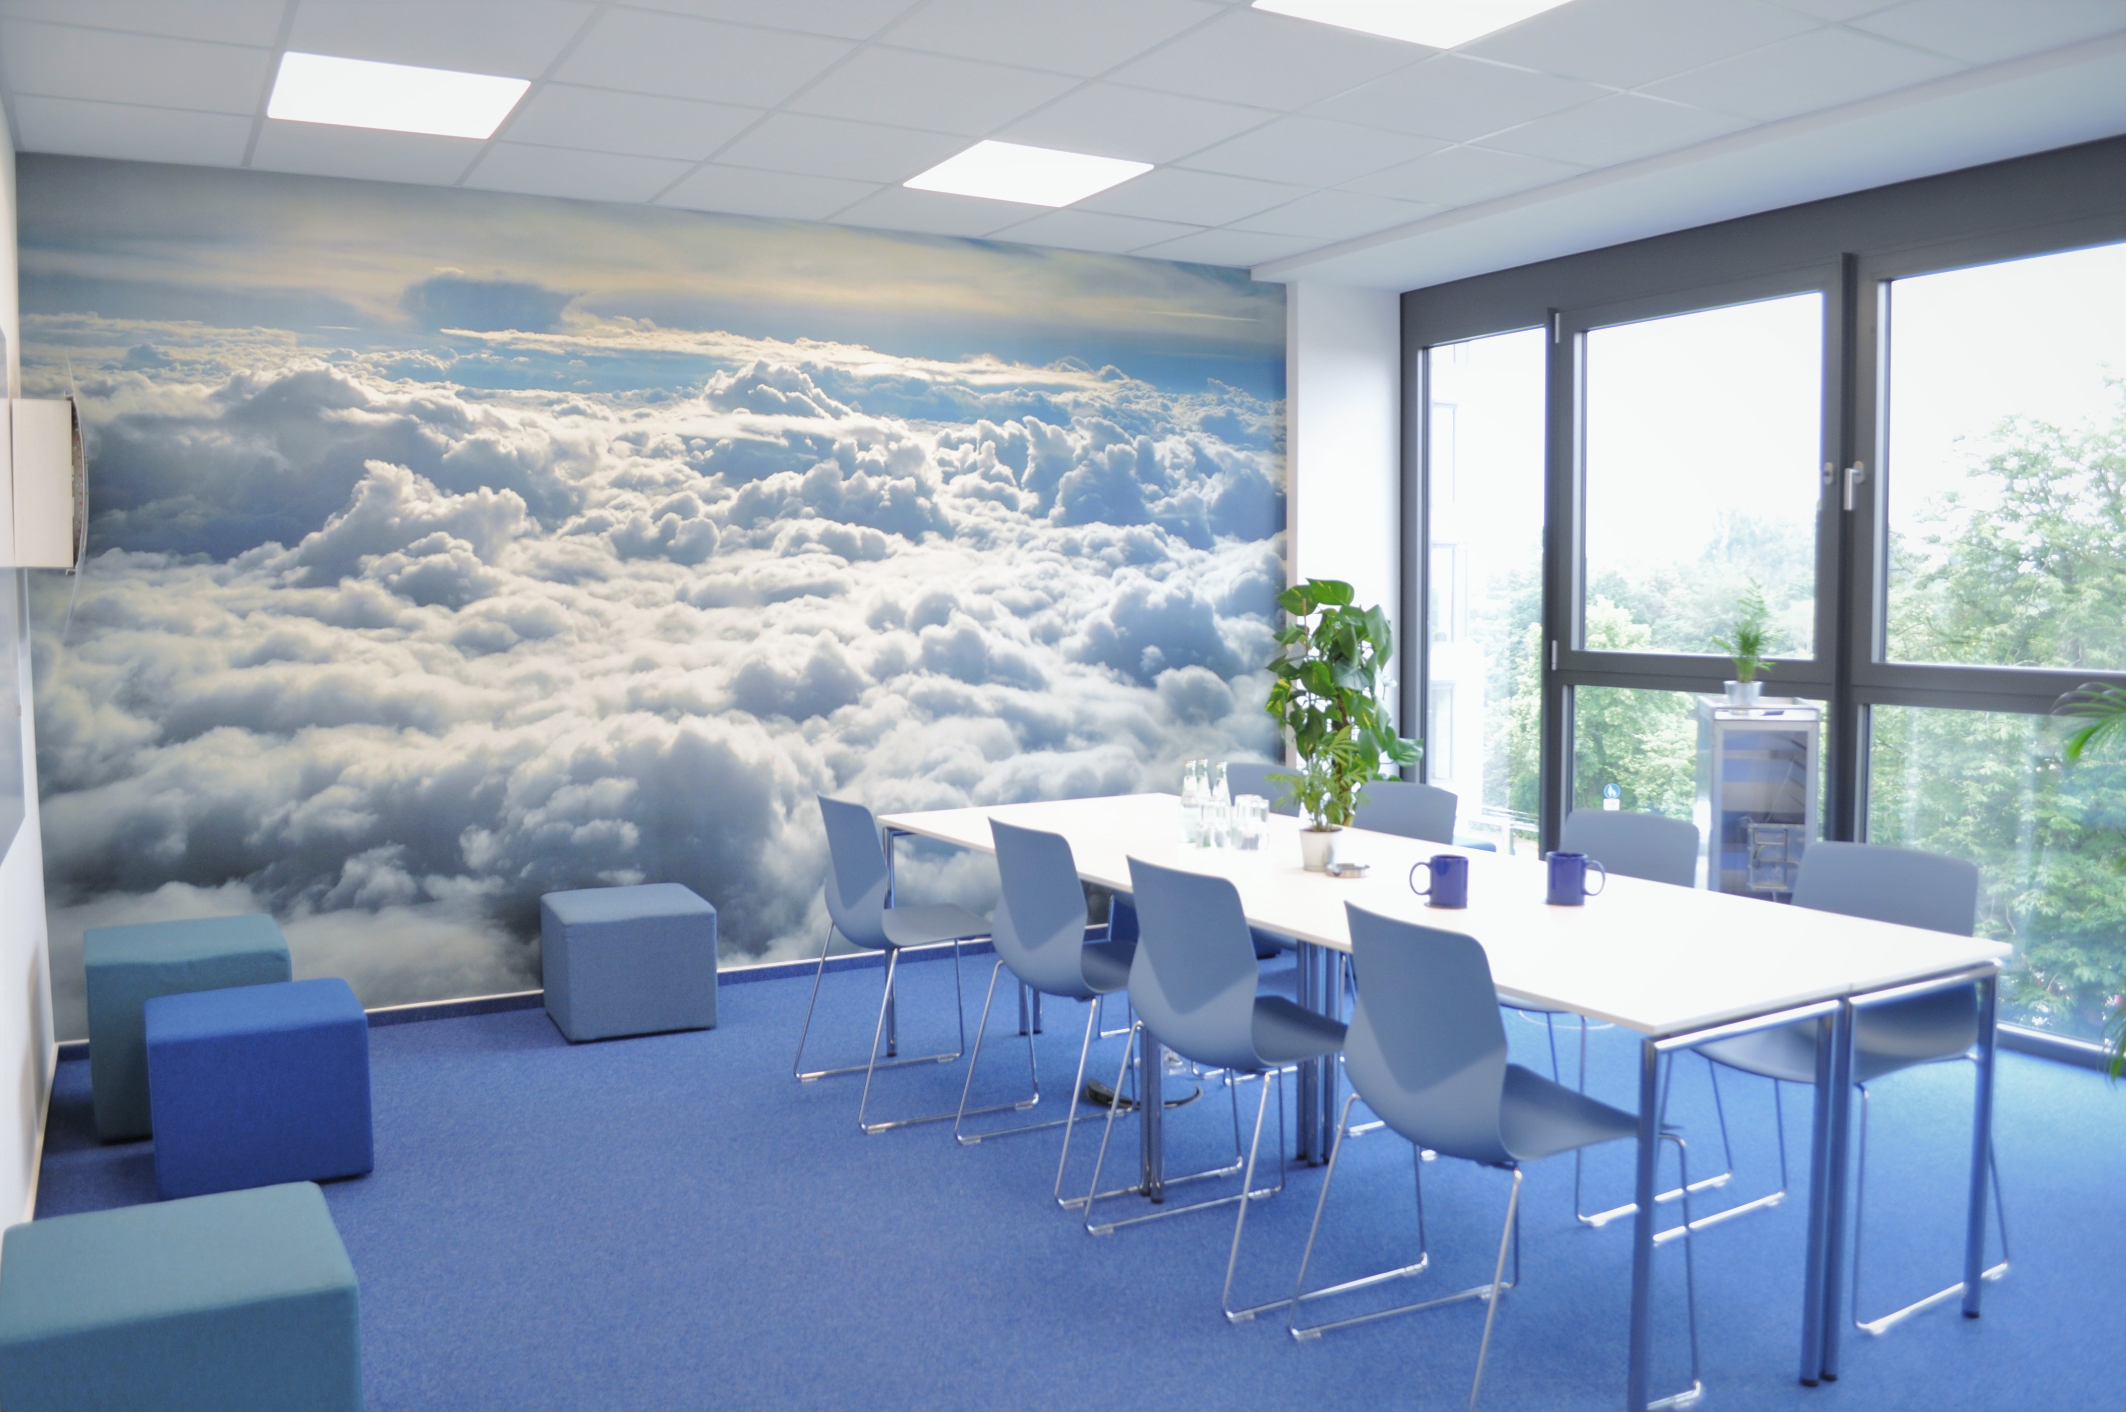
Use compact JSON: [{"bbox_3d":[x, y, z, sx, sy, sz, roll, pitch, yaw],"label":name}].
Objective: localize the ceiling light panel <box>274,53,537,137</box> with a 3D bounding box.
[{"bbox_3d":[-1.719,-1.586,4.101,0.610,0.040,0.610,-3,5,-29],"label":"ceiling light panel"}]

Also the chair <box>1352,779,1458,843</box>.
[{"bbox_3d":[0.795,0.666,4.391,0.542,0.837,0.492,-3,5,-29],"label":"chair"}]

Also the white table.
[{"bbox_3d":[0.622,0.757,3.932,1.068,0.730,2.750,-3,5,-33],"label":"white table"}]

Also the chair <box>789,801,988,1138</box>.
[{"bbox_3d":[-0.404,0.670,4.416,0.542,0.837,0.492,-2,5,-24],"label":"chair"}]

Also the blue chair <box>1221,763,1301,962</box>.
[{"bbox_3d":[0.458,0.629,4.873,0.542,0.837,0.492,-3,5,-29],"label":"blue chair"}]

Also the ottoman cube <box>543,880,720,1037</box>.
[{"bbox_3d":[-1.419,0.838,5.212,0.463,0.389,0.474,-3,5,-27],"label":"ottoman cube"}]

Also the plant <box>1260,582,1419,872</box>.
[{"bbox_3d":[0.685,0.034,3.922,0.374,0.714,0.374,1,5,10],"label":"plant"}]

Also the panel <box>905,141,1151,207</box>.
[{"bbox_3d":[-0.106,-1.666,4.998,0.610,0.040,0.610,-3,5,-29],"label":"panel"}]

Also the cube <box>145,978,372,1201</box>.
[{"bbox_3d":[-2.007,0.942,3.976,0.466,0.384,0.449,-3,5,-30],"label":"cube"}]

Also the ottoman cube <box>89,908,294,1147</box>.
[{"bbox_3d":[-2.414,0.870,4.407,0.473,0.463,0.489,-3,5,-32],"label":"ottoman cube"}]

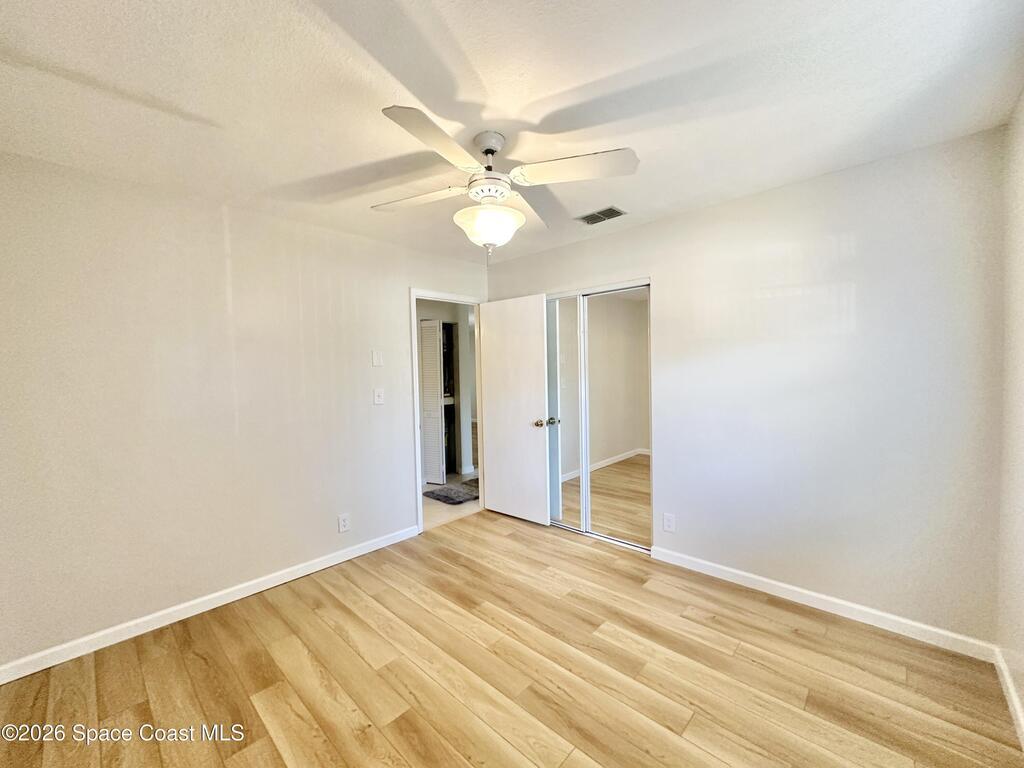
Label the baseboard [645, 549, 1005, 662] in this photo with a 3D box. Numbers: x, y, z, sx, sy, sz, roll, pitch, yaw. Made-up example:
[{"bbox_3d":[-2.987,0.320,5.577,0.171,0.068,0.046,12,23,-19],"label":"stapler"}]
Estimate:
[{"bbox_3d":[1.641,1.246,2.488,1.662,0.087,0.016,1,3,43],"label":"baseboard"}]

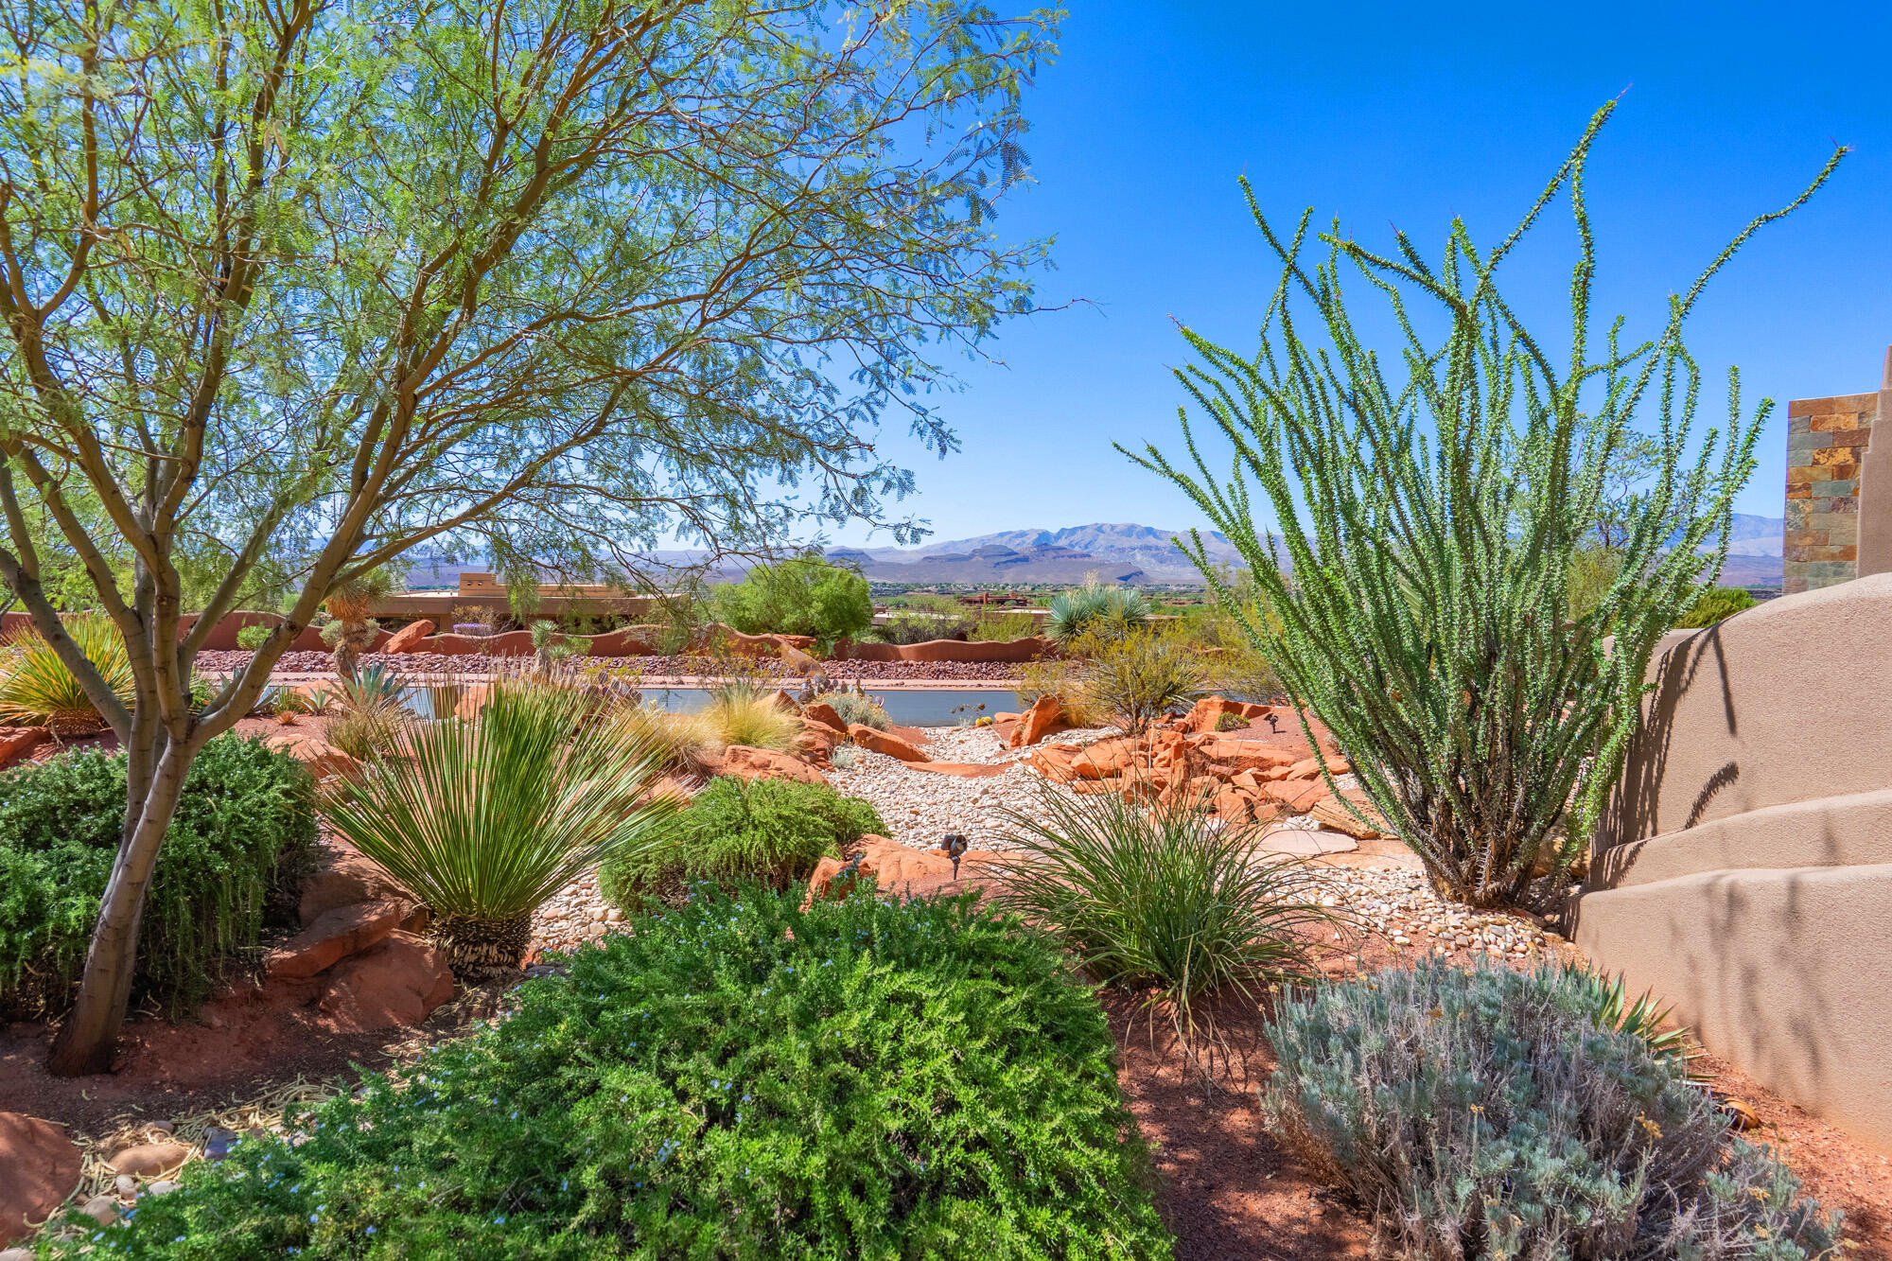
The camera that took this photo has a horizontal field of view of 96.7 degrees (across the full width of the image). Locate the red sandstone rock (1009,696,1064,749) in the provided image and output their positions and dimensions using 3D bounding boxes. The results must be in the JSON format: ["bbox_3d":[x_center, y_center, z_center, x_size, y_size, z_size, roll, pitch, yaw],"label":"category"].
[{"bbox_3d":[0.944,0.960,8.800,0.555,0.540,0.420,0,3,0],"label":"red sandstone rock"}]

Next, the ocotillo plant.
[{"bbox_3d":[2.513,-0.650,4.350,3.000,3.950,2.800,0,3,0],"label":"ocotillo plant"}]

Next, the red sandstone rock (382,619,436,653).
[{"bbox_3d":[-16.319,0.202,25.500,1.609,1.001,0.900,0,3,0],"label":"red sandstone rock"}]

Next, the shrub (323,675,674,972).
[{"bbox_3d":[-1.790,0.759,3.400,1.320,1.130,1.320,0,3,0],"label":"shrub"}]

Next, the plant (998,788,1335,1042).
[{"bbox_3d":[0.820,1.029,3.250,1.220,0.780,1.200,0,3,0],"label":"plant"}]

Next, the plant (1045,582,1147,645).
[{"bbox_3d":[3.570,-0.317,20.000,2.400,1.600,2.100,0,3,0],"label":"plant"}]

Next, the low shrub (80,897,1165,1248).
[{"bbox_3d":[-0.746,1.068,2.300,2.350,0.620,1.850,0,3,0],"label":"low shrub"}]

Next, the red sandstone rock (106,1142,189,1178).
[{"bbox_3d":[-2.015,1.338,2.120,0.200,0.090,0.140,0,3,0],"label":"red sandstone rock"}]

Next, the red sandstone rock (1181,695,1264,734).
[{"bbox_3d":[3.116,0.926,9.400,0.900,0.380,0.650,0,3,0],"label":"red sandstone rock"}]

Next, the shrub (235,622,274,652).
[{"bbox_3d":[-20.981,0.179,25.500,1.020,0.870,1.000,0,3,0],"label":"shrub"}]

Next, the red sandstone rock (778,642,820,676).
[{"bbox_3d":[-3.586,0.703,20.500,0.979,0.804,0.900,0,3,0],"label":"red sandstone rock"}]

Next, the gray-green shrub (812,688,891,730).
[{"bbox_3d":[-1.123,0.940,9.900,0.900,0.500,0.800,0,3,0],"label":"gray-green shrub"}]

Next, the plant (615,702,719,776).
[{"bbox_3d":[-2.432,0.950,7.300,0.900,0.600,0.800,0,3,0],"label":"plant"}]

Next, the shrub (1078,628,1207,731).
[{"bbox_3d":[2.198,0.546,9.400,1.395,1.123,1.300,0,3,0],"label":"shrub"}]

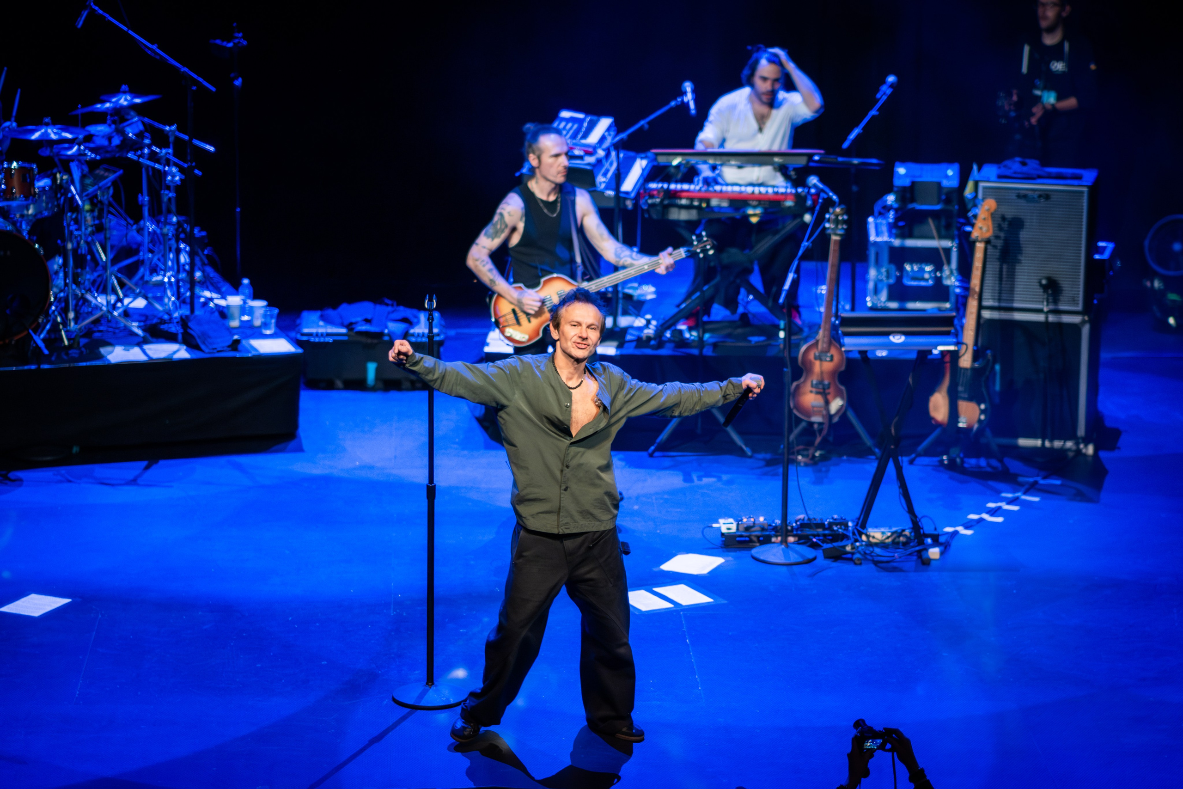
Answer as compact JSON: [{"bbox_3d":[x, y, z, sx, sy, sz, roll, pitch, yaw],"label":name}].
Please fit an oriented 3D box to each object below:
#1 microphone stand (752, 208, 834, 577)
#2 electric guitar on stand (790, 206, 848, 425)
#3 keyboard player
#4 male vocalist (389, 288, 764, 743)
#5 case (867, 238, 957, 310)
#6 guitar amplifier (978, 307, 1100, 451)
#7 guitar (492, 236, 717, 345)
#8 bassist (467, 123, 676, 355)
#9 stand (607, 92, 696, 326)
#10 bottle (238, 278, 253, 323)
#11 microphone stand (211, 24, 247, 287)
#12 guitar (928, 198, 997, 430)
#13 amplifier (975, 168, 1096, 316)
[{"bbox_3d":[0.892,-0.064,11.812,0.290,1.530,0.460,10,16,34],"label":"microphone stand"},{"bbox_3d":[1.119,-0.382,13.500,0.280,1.090,0.100,4,2,-7],"label":"electric guitar on stand"},{"bbox_3d":[0.851,-1.124,14.418,0.660,1.440,0.650,2,14,3],"label":"keyboard player"},{"bbox_3d":[-0.062,0.404,9.719,1.270,1.630,0.450,0,14,-2],"label":"male vocalist"},{"bbox_3d":[1.756,-0.705,14.995,0.440,0.380,0.460,1,14,0],"label":"case"},{"bbox_3d":[2.271,-0.114,13.957,0.550,0.690,0.460,5,14,15],"label":"guitar amplifier"},{"bbox_3d":[0.056,-0.495,12.280,1.080,0.280,0.100,-20,-1,3],"label":"guitar"},{"bbox_3d":[-0.094,-0.333,12.419,0.920,1.760,0.500,-2,14,-10],"label":"bassist"},{"bbox_3d":[0.274,-0.947,14.086,0.600,1.250,0.330,-6,15,-24],"label":"stand"},{"bbox_3d":[-1.797,-0.491,14.310,0.070,0.220,0.070,1,14,0],"label":"bottle"},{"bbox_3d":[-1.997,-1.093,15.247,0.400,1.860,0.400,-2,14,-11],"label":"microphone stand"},{"bbox_3d":[1.807,-0.358,13.220,0.330,1.170,0.080,5,1,6],"label":"guitar"},{"bbox_3d":[2.199,-0.773,13.699,0.570,0.630,0.480,4,14,13],"label":"amplifier"}]

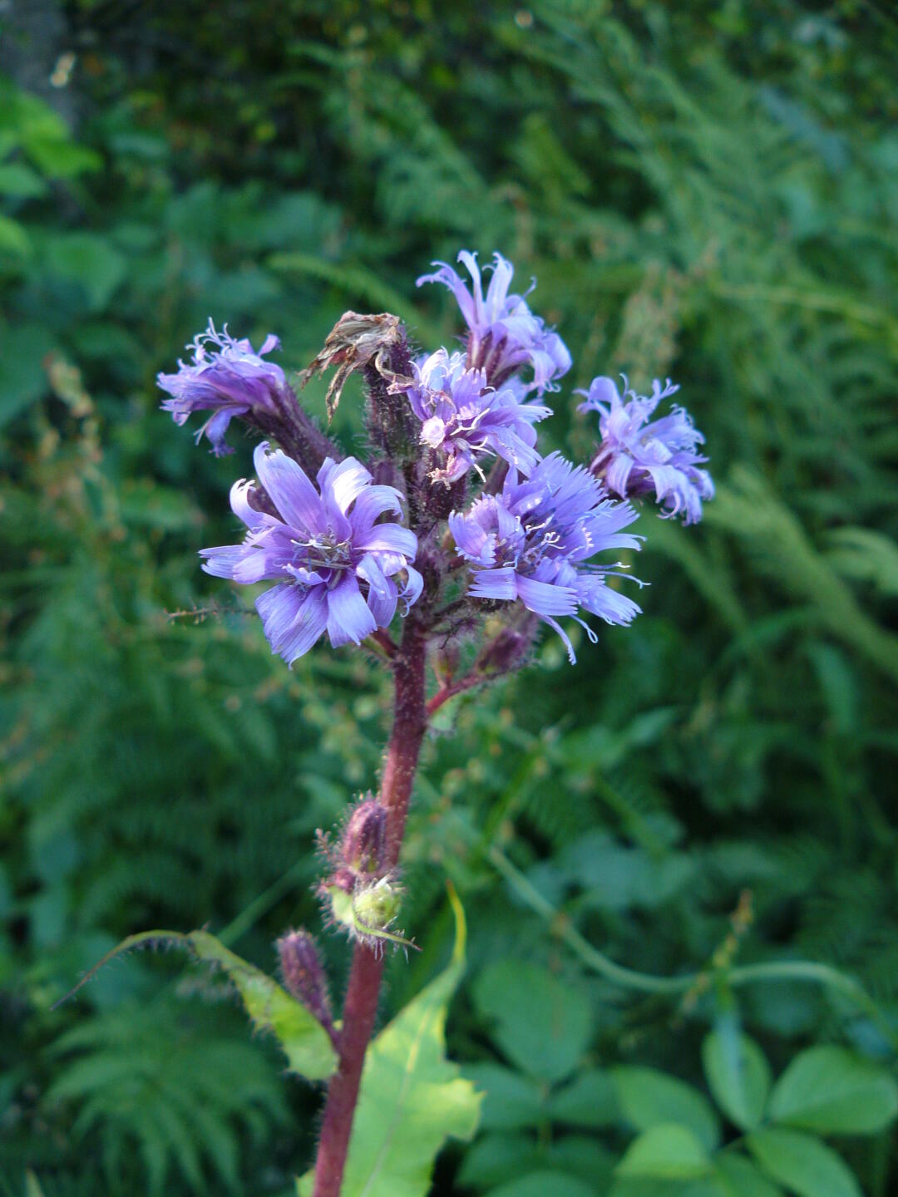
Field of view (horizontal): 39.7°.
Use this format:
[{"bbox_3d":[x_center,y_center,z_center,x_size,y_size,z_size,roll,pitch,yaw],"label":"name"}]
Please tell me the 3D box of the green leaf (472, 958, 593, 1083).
[{"bbox_3d":[0.037,0.186,0.550,0.053,0.012,0.068,-3,35,-4],"label":"green leaf"}]

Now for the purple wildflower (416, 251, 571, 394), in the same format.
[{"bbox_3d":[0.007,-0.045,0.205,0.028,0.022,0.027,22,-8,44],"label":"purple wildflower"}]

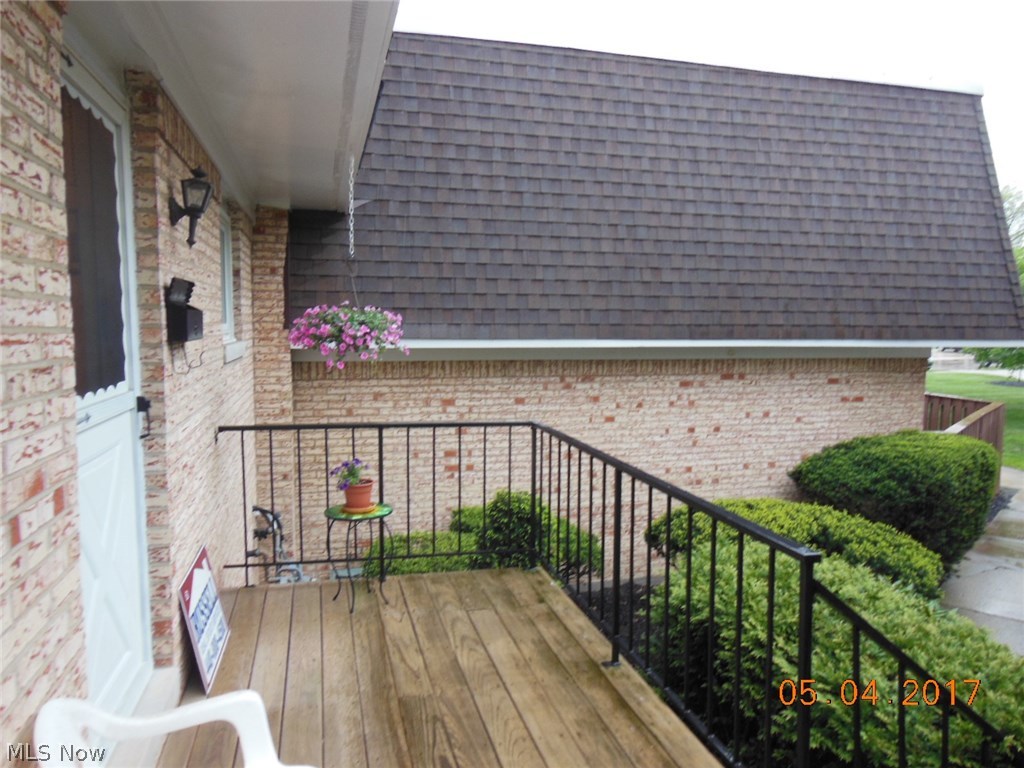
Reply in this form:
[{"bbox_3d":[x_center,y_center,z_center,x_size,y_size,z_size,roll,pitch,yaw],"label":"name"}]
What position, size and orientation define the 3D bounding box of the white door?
[{"bbox_3d":[-1.243,0.080,2.200,0.060,2.010,0.920,-1,4,-15],"label":"white door"}]

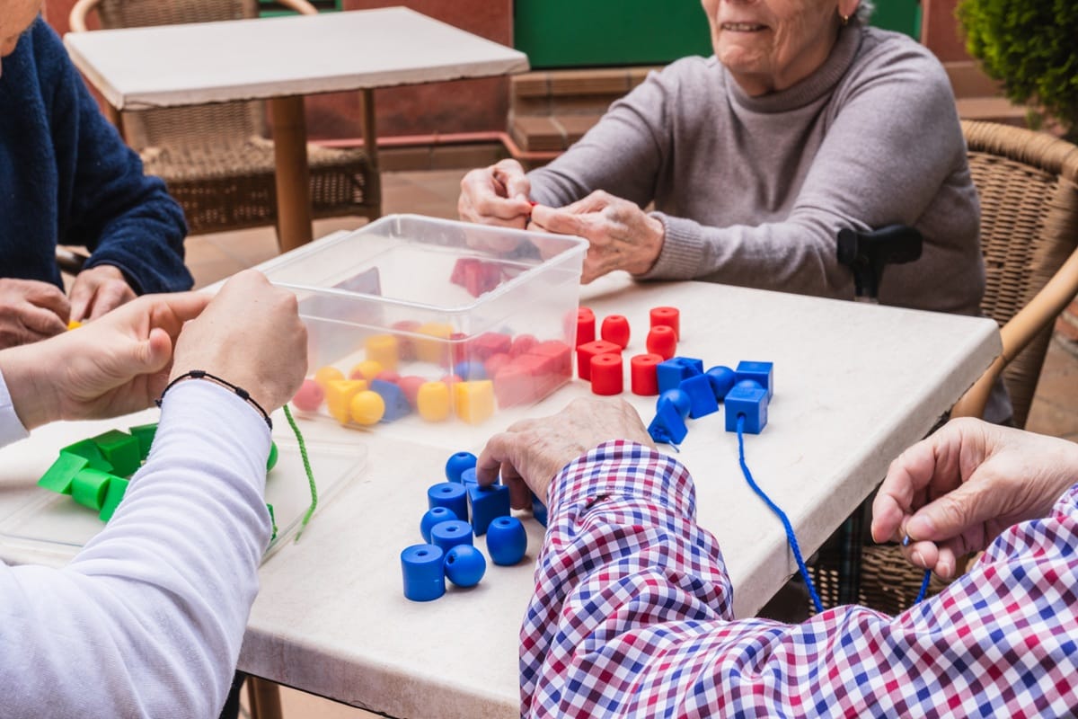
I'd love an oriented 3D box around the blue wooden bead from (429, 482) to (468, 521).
[{"bbox_3d":[-0.065,0.107,1.164,0.028,0.028,0.028,-2,19,0],"label":"blue wooden bead"}]

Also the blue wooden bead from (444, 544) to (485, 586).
[{"bbox_3d":[-0.044,0.124,0.974,0.026,0.025,0.026,-2,20,0],"label":"blue wooden bead"}]

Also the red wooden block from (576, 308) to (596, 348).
[{"bbox_3d":[0.040,-0.026,1.530,0.028,0.028,0.028,-2,19,0],"label":"red wooden block"}]

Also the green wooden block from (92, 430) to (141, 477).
[{"bbox_3d":[-0.335,0.075,1.275,0.028,0.028,0.028,12,24,36],"label":"green wooden block"}]

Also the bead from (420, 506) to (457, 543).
[{"bbox_3d":[-0.069,0.118,1.135,0.028,0.028,0.028,-2,19,0],"label":"bead"}]

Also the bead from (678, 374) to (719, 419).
[{"bbox_3d":[0.118,0.027,1.232,0.026,0.026,0.029,-17,25,-36],"label":"bead"}]

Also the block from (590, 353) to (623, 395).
[{"bbox_3d":[0.054,0.012,1.280,0.026,0.026,0.026,-2,20,0],"label":"block"}]

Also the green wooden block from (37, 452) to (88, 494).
[{"bbox_3d":[-0.322,0.085,1.116,0.026,0.025,0.029,15,58,32],"label":"green wooden block"}]

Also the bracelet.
[{"bbox_3d":[-0.179,0.031,0.890,0.066,0.048,0.012,13,20,-2],"label":"bracelet"}]

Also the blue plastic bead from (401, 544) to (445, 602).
[{"bbox_3d":[-0.069,0.128,0.967,0.026,0.025,0.026,-2,20,0],"label":"blue plastic bead"}]

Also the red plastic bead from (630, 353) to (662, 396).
[{"bbox_3d":[0.095,0.014,1.411,0.028,0.028,0.028,-2,19,0],"label":"red plastic bead"}]

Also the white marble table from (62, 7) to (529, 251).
[{"bbox_3d":[-0.471,-0.241,3.150,0.708,0.740,0.765,-9,21,-20],"label":"white marble table"}]

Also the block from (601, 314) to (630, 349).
[{"bbox_3d":[0.072,-0.025,1.524,0.028,0.028,0.028,-2,19,0],"label":"block"}]

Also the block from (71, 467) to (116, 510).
[{"bbox_3d":[-0.328,0.098,1.210,0.028,0.028,0.028,11,23,32],"label":"block"}]

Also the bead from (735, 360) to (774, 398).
[{"bbox_3d":[0.184,0.021,1.381,0.028,0.028,0.028,3,20,15],"label":"bead"}]

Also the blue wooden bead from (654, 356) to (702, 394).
[{"bbox_3d":[0.111,0.015,1.269,0.025,0.025,0.025,15,26,39],"label":"blue wooden bead"}]

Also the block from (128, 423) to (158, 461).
[{"bbox_3d":[-0.283,0.061,1.168,0.026,0.025,0.026,-10,21,-22],"label":"block"}]

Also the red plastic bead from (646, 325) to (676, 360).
[{"bbox_3d":[0.113,-0.015,1.490,0.028,0.028,0.028,-2,19,0],"label":"red plastic bead"}]

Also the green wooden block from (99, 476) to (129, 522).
[{"bbox_3d":[-0.304,0.102,1.194,0.028,0.029,0.034,11,24,34],"label":"green wooden block"}]

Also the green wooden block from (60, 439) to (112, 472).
[{"bbox_3d":[-0.322,0.079,1.142,0.029,0.025,0.026,48,40,16],"label":"green wooden block"}]

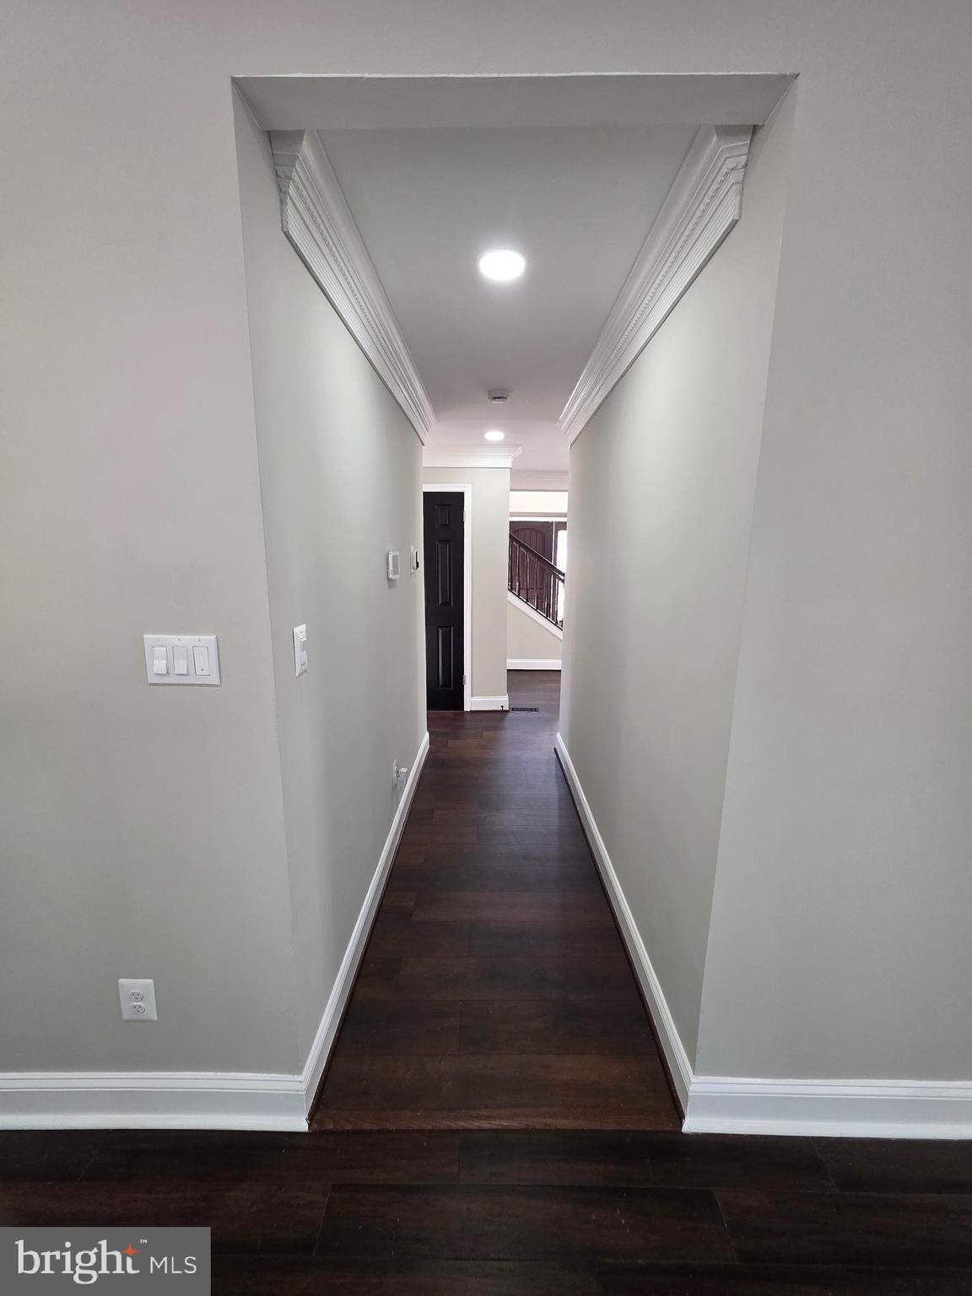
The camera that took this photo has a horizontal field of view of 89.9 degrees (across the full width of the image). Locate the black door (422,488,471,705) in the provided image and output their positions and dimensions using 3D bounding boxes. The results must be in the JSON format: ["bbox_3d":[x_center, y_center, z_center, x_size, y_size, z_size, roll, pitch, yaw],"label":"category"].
[{"bbox_3d":[-0.482,-0.389,4.554,0.590,2.030,0.050,0,11,1],"label":"black door"}]

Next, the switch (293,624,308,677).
[{"bbox_3d":[-0.467,0.009,1.247,0.015,0.117,0.072,0,11,1],"label":"switch"}]

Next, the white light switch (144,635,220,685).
[{"bbox_3d":[-0.680,0.029,1.084,0.162,0.115,0.016,0,11,1],"label":"white light switch"}]

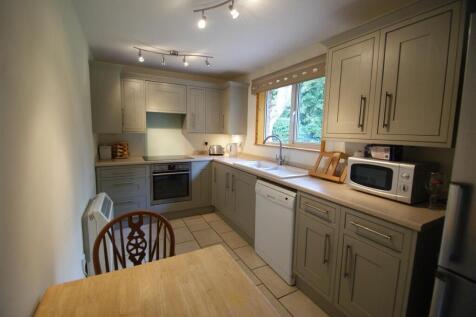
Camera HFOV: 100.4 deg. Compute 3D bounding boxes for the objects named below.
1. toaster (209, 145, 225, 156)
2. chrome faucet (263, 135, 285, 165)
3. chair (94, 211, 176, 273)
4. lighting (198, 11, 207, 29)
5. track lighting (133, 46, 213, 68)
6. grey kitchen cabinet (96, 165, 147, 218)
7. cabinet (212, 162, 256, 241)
[{"bbox_3d":[-0.376,-0.140,3.529,0.260,0.180,0.165,0,8,-8],"label":"toaster"},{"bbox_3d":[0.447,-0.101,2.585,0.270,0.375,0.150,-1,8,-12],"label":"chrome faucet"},{"bbox_3d":[-0.459,0.772,0.963,0.430,0.910,0.520,-4,9,-30],"label":"chair"},{"bbox_3d":[-0.267,-1.067,1.524,0.065,0.125,0.070,-1,8,-13],"label":"lighting"},{"bbox_3d":[-0.755,-1.216,2.391,0.920,0.200,0.190,-2,8,-22],"label":"track lighting"},{"bbox_3d":[-1.610,0.453,2.829,0.570,0.760,0.580,-4,9,-30],"label":"grey kitchen cabinet"},{"bbox_3d":[0.154,0.478,2.837,0.580,0.760,1.180,-4,9,-30],"label":"cabinet"}]

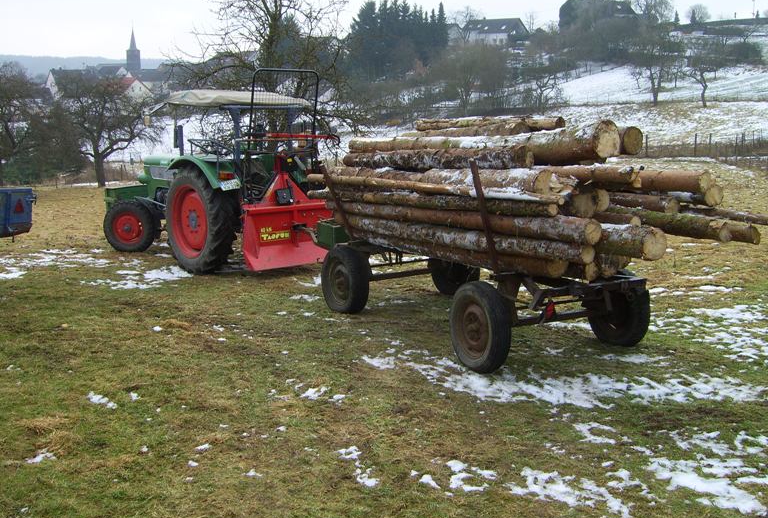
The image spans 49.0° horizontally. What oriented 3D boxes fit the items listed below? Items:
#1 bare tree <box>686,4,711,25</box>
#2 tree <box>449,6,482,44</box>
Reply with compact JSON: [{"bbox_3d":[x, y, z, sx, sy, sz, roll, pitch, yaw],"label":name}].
[{"bbox_3d":[74.606,-58.119,200.000,5.693,4.982,5.409,3,10,20],"label":"bare tree"},{"bbox_3d":[14.983,-43.112,155.000,6.251,6.986,5.938,1,9,5],"label":"tree"}]

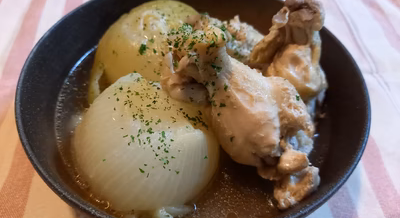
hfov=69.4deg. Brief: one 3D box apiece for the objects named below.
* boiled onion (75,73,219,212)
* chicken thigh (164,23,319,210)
[{"bbox_3d":[-0.029,0.015,0.163,0.078,0.066,0.078,2,51,-3],"label":"boiled onion"},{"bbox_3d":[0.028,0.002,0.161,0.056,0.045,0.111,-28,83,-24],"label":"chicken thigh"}]

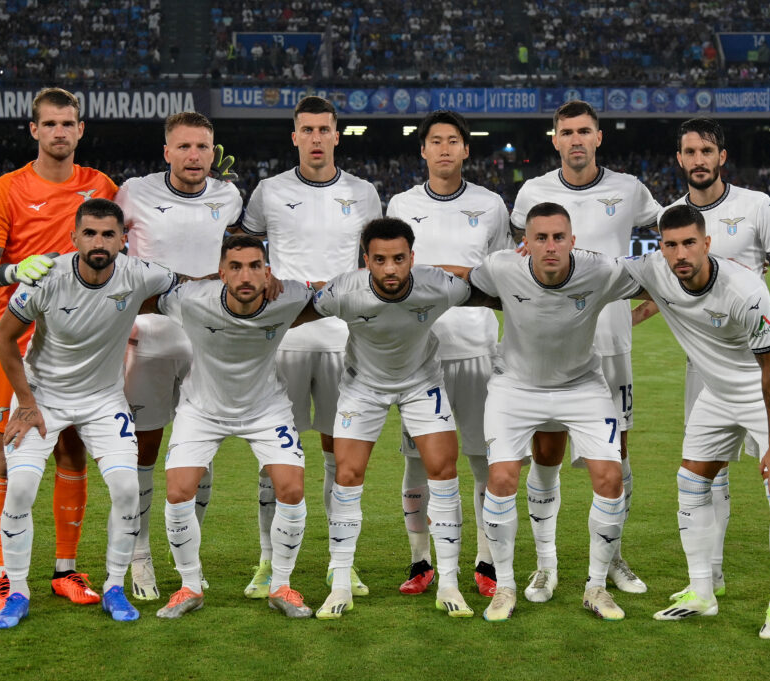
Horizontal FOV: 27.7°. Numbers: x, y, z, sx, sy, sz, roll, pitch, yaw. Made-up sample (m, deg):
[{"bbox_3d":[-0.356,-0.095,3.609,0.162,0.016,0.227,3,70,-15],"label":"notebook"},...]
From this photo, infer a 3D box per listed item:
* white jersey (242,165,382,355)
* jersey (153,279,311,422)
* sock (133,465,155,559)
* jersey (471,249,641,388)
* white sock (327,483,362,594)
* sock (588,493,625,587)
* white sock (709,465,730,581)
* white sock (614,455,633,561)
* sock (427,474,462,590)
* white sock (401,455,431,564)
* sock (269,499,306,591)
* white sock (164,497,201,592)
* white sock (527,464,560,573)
[{"bbox_3d":[-0.279,-0.317,6.040,0.550,0.710,0.290,0,6,-2],"label":"white jersey"},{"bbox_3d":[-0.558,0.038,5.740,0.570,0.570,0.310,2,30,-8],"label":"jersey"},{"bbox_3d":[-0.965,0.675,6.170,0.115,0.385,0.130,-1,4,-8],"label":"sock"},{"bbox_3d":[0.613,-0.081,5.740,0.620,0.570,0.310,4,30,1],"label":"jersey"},{"bbox_3d":[-0.146,0.731,5.770,0.125,0.410,0.140,1,12,15],"label":"white sock"},{"bbox_3d":[0.792,0.725,5.680,0.125,0.351,0.130,-2,19,-15],"label":"sock"},{"bbox_3d":[1.276,0.720,6.040,0.120,0.460,0.130,3,8,38],"label":"white sock"},{"bbox_3d":[0.915,0.675,6.208,0.120,0.432,0.130,0,3,-28],"label":"white sock"},{"bbox_3d":[0.221,0.714,5.810,0.120,0.425,0.135,-3,8,-20],"label":"sock"},{"bbox_3d":[0.138,0.660,6.065,0.112,0.424,0.125,0,4,25],"label":"white sock"},{"bbox_3d":[-0.354,0.740,5.670,0.122,0.349,0.130,-4,21,-28],"label":"sock"},{"bbox_3d":[-0.717,0.740,5.660,0.122,0.351,0.130,5,20,25],"label":"white sock"},{"bbox_3d":[0.623,0.687,6.140,0.122,0.425,0.135,1,4,10],"label":"white sock"}]

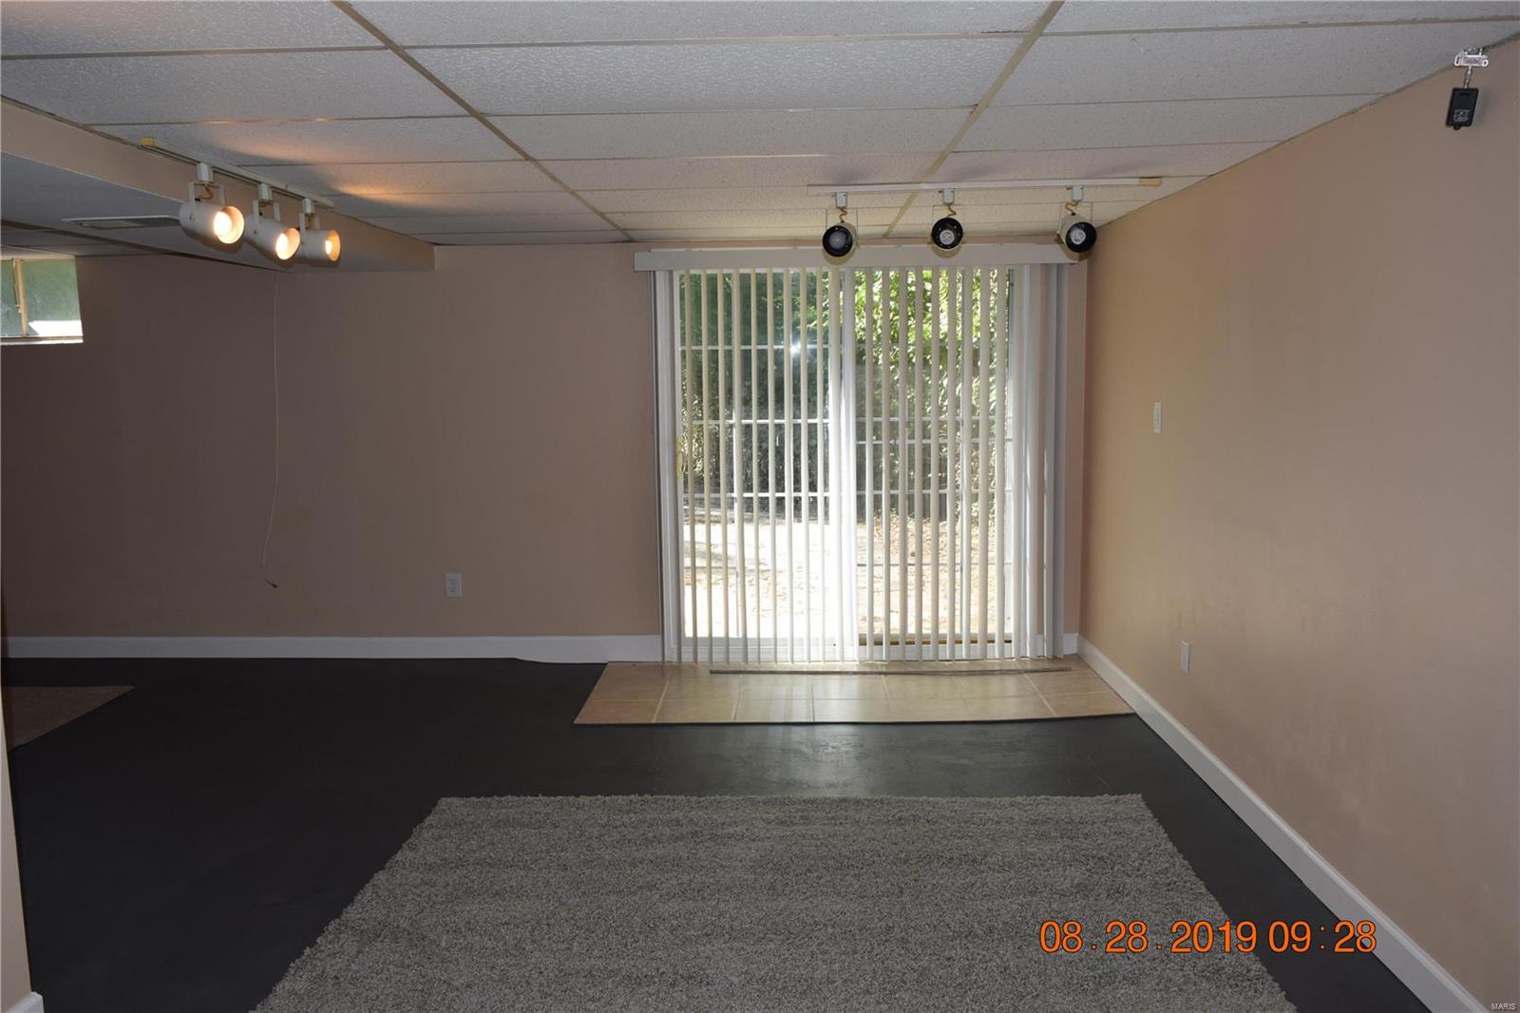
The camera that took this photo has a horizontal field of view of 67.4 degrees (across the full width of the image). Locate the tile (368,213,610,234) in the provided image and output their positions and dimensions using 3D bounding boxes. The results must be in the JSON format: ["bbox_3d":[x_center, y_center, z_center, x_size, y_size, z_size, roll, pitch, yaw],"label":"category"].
[{"bbox_3d":[-1.106,-1.221,4.908,0.932,0.020,0.598,-1,7,2],"label":"tile"}]

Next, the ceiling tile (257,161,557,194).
[{"bbox_3d":[-1.137,-1.069,3.699,0.932,0.020,0.598,-1,7,2],"label":"ceiling tile"}]

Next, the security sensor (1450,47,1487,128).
[{"bbox_3d":[1.466,-0.865,2.359,0.068,0.158,0.035,1,7,13],"label":"security sensor"}]

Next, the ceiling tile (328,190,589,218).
[{"bbox_3d":[-1.122,-1.145,4.303,0.932,0.020,0.598,-1,7,2],"label":"ceiling tile"}]

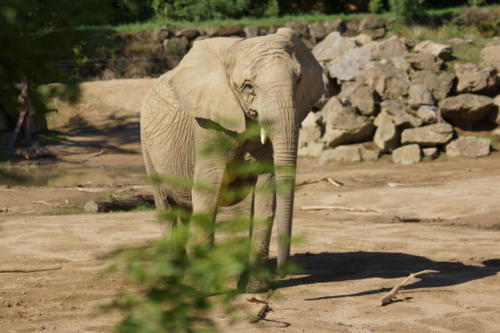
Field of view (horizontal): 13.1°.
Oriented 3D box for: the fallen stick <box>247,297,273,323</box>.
[{"bbox_3d":[0.087,1.312,20.000,0.240,0.220,0.200,0,4,0],"label":"fallen stick"}]

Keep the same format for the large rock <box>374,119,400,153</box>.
[{"bbox_3d":[2.361,-0.536,37.700,0.420,0.570,0.480,0,6,0],"label":"large rock"}]

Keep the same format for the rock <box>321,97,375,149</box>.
[{"bbox_3d":[1.834,-0.828,41.000,1.010,0.930,0.850,0,4,0],"label":"rock"}]

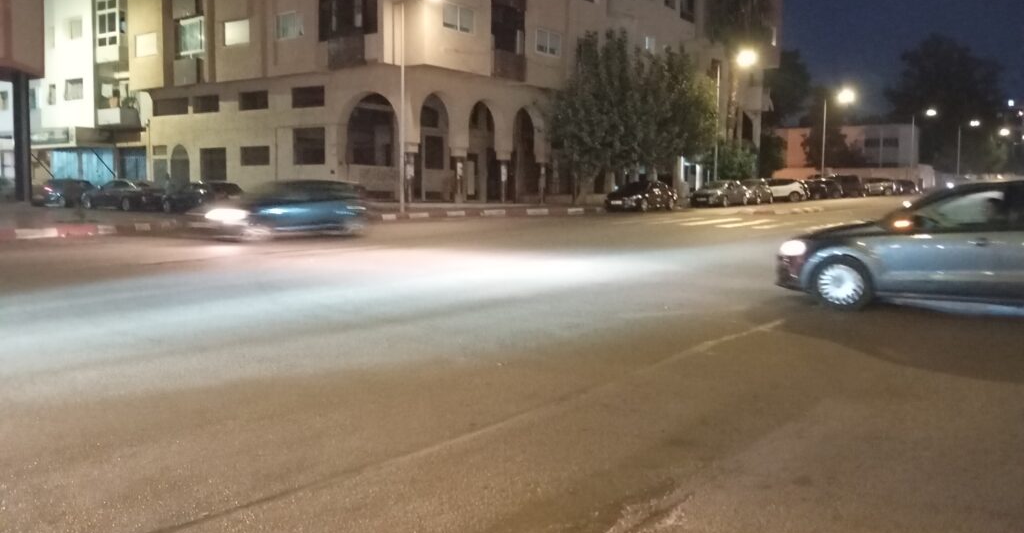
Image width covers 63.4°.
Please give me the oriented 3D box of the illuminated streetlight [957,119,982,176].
[{"bbox_3d":[61.446,-14.842,111.500,2.500,8.900,0.350,5,7,39],"label":"illuminated streetlight"}]

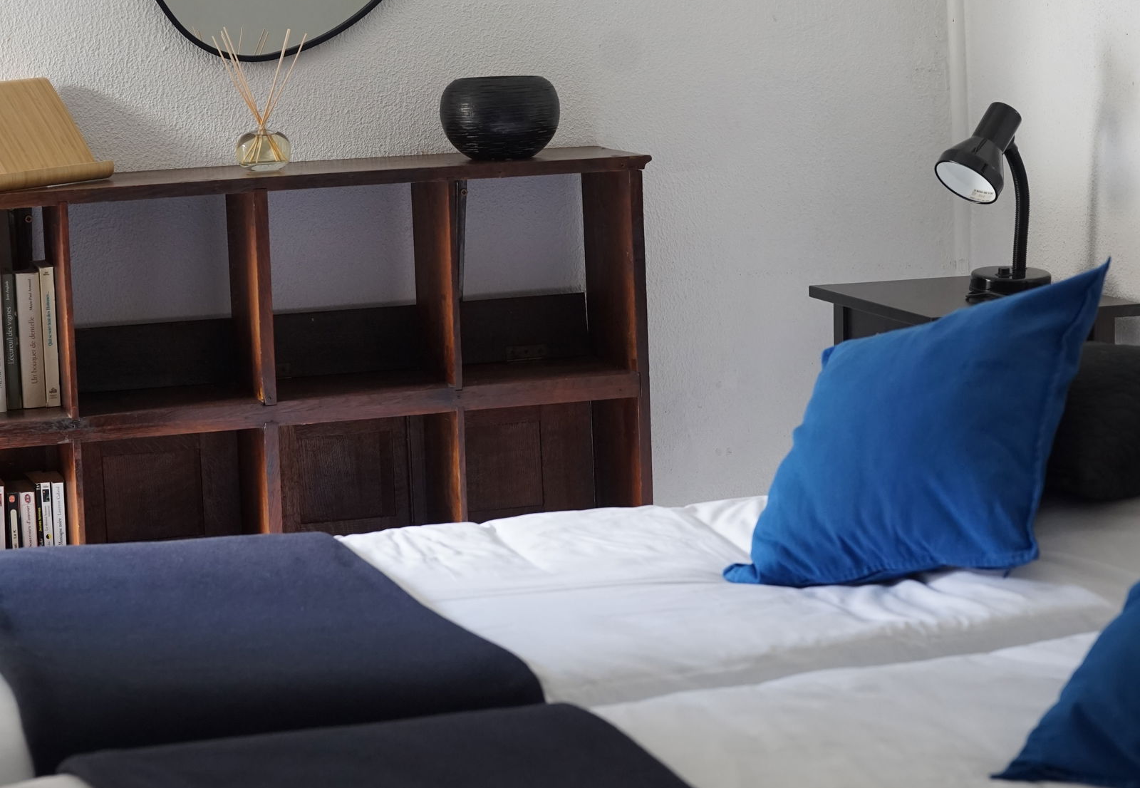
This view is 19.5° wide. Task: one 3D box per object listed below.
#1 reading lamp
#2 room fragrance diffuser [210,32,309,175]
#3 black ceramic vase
[{"bbox_3d":[0.717,-0.329,5.627,0.226,0.328,0.138,-10,12,-44],"label":"reading lamp"},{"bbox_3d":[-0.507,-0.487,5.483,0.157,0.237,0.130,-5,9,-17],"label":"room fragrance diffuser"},{"bbox_3d":[-0.124,-0.460,5.553,0.199,0.134,0.199,-2,8,0],"label":"black ceramic vase"}]

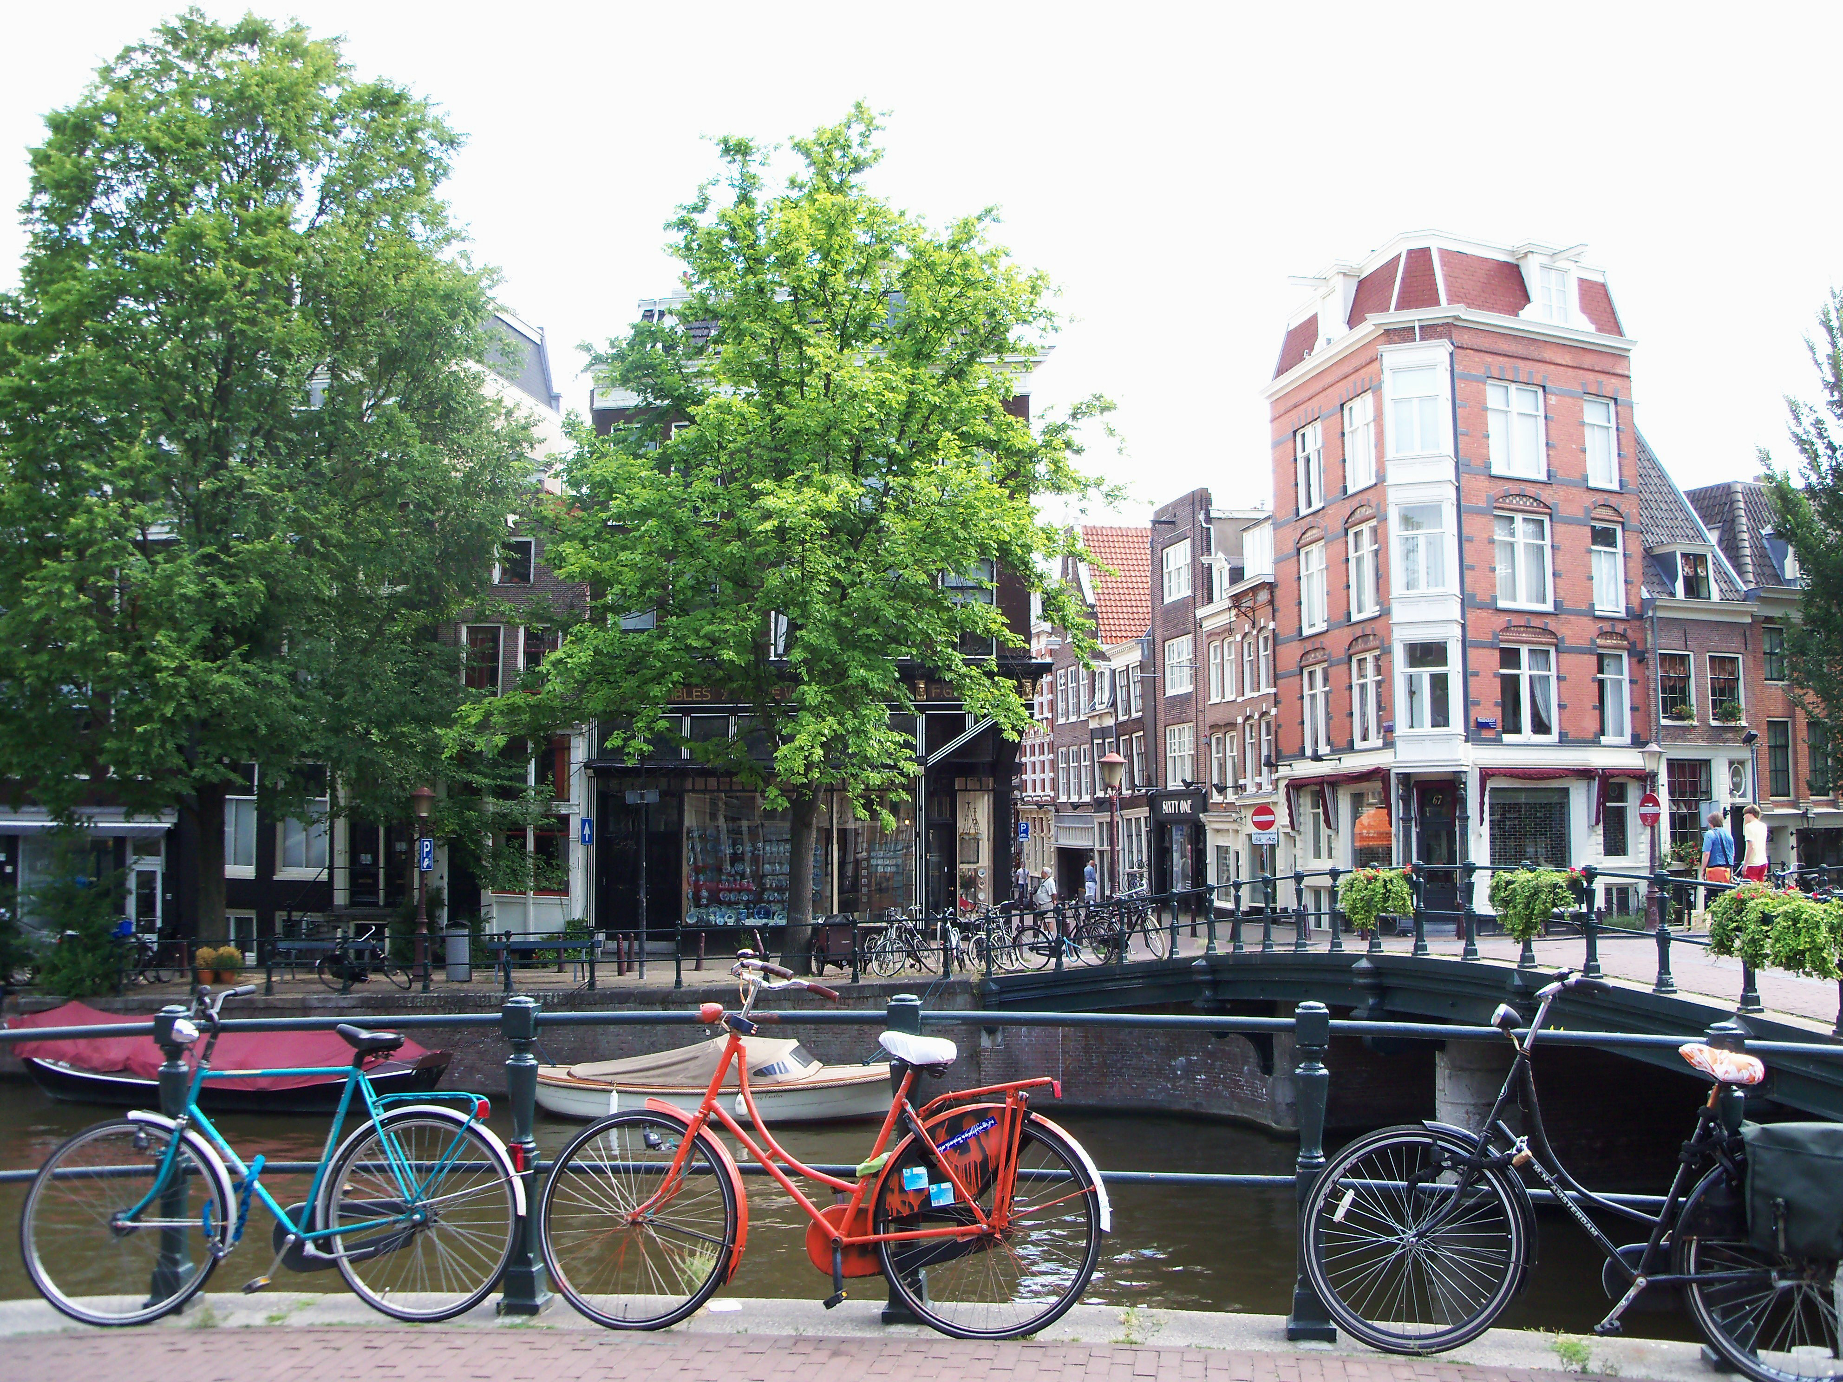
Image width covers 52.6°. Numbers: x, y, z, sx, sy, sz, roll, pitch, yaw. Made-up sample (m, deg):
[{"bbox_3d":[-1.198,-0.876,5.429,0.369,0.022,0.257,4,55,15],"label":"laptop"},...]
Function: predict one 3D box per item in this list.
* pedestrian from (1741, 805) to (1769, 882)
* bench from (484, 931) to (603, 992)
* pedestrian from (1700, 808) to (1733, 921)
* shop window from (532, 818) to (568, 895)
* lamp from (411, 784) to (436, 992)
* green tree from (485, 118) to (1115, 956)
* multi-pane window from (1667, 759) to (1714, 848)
[{"bbox_3d":[10.815,2.383,24.125,0.480,1.800,0.380,0,-5,-10],"label":"pedestrian"},{"bbox_3d":[-6.990,5.006,34.610,2.150,0.800,0.650,-1,-5,8],"label":"bench"},{"bbox_3d":[12.150,2.713,28.357,0.550,1.720,0.380,0,-5,-14],"label":"pedestrian"},{"bbox_3d":[-8.541,3.857,42.842,0.870,1.750,0.200,-2,-5,6],"label":"shop window"},{"bbox_3d":[-9.456,3.658,35.336,0.470,3.736,0.470,-1,-5,0],"label":"lamp"},{"bbox_3d":[-2.271,-2.860,34.080,10.500,16.000,11.300,0,-5,0],"label":"green tree"},{"bbox_3d":[18.943,2.820,45.911,1.649,2.280,0.200,2,-5,-31],"label":"multi-pane window"}]

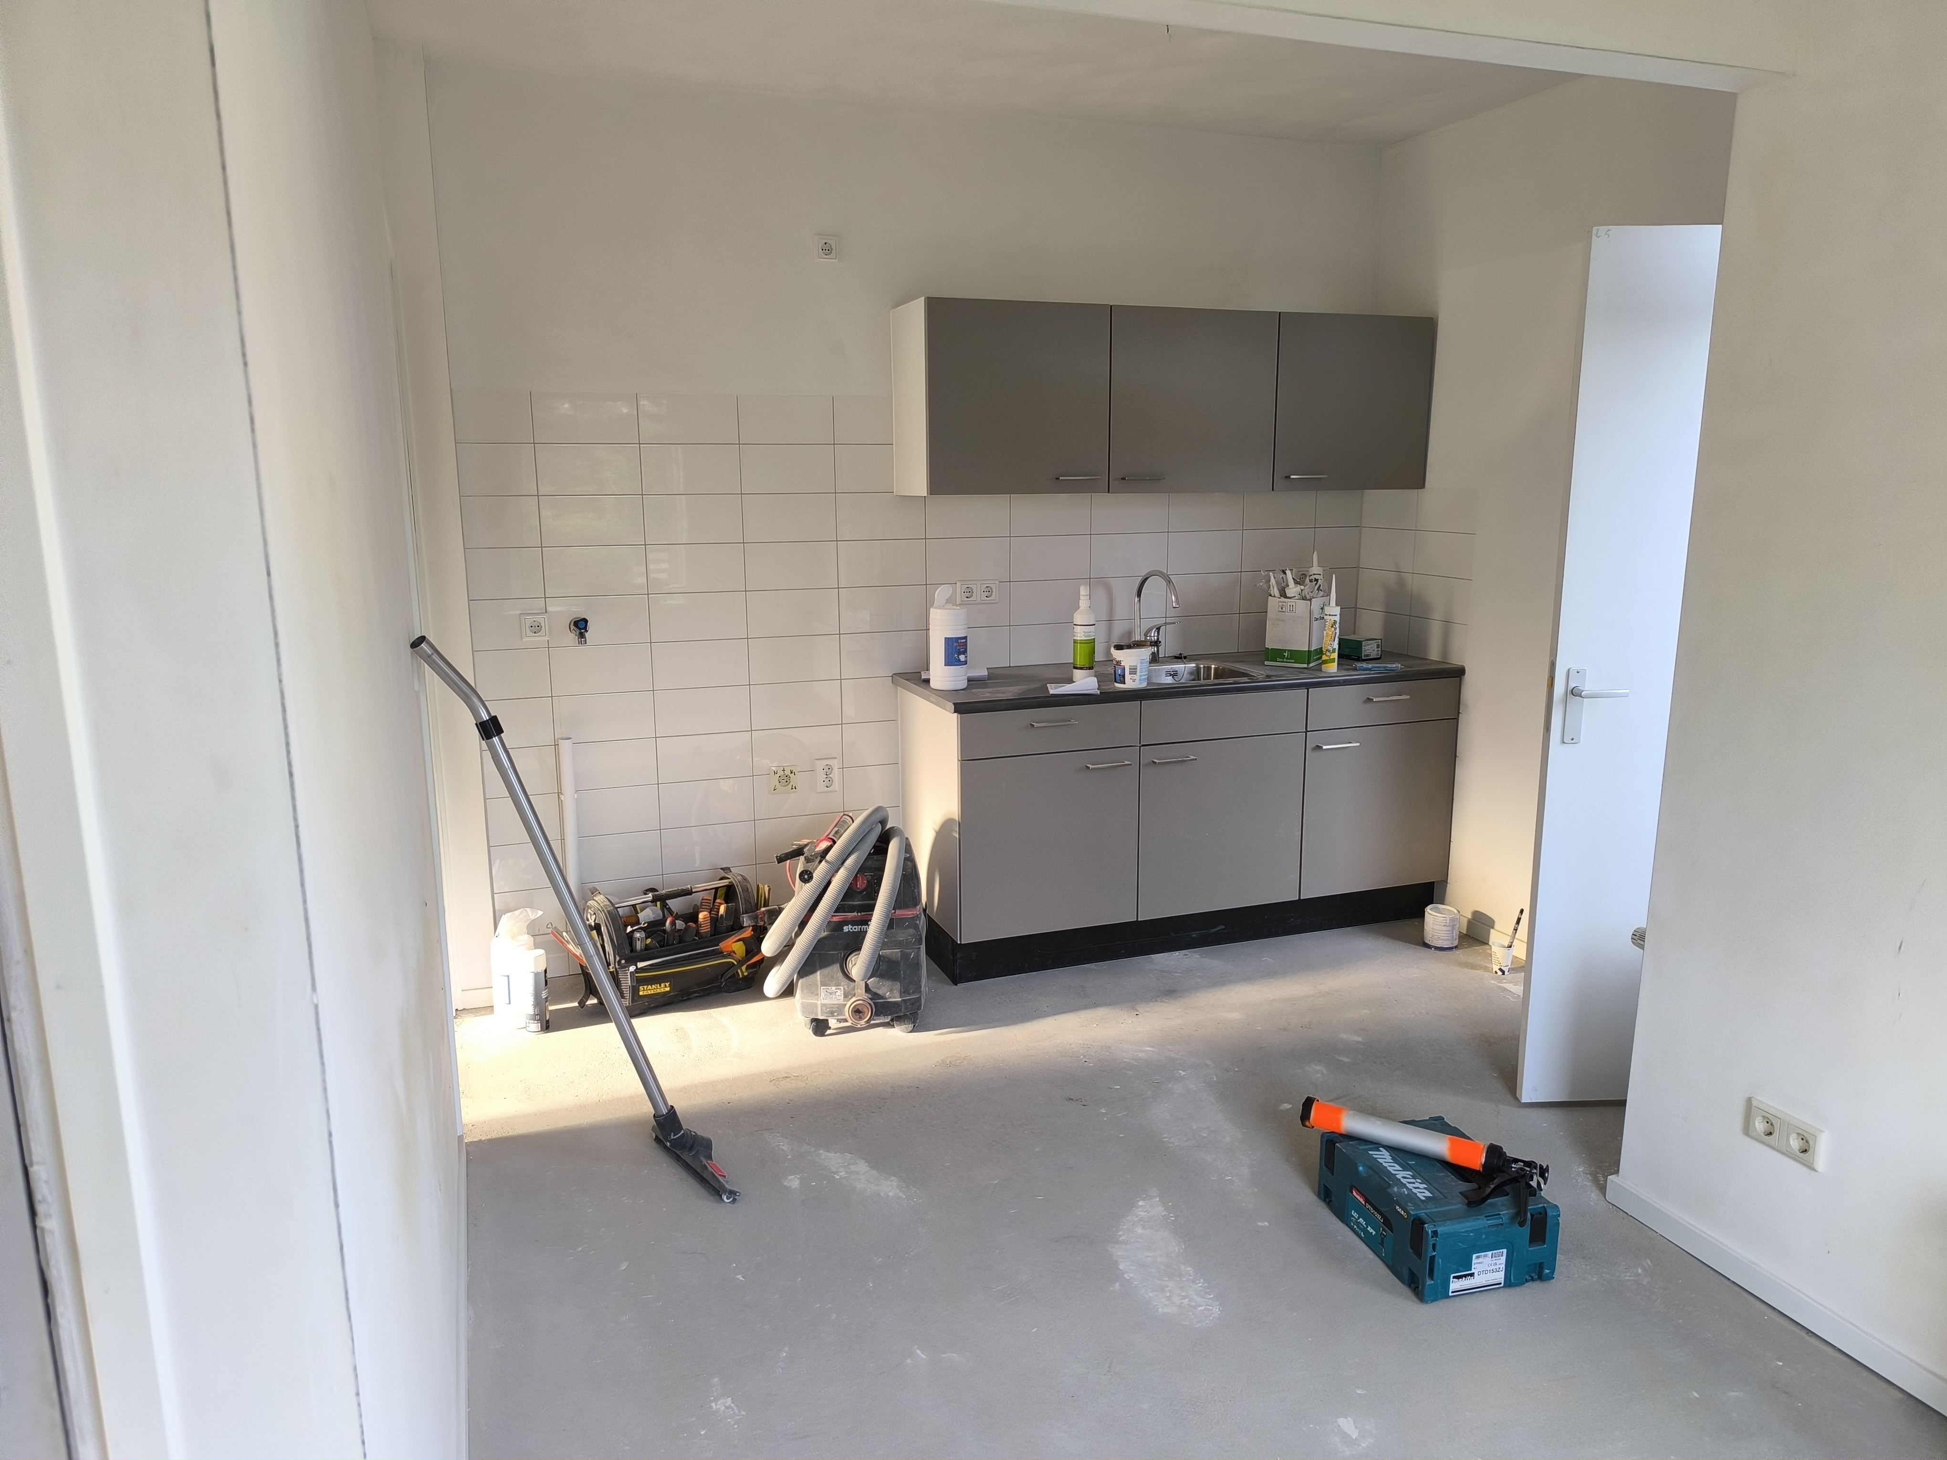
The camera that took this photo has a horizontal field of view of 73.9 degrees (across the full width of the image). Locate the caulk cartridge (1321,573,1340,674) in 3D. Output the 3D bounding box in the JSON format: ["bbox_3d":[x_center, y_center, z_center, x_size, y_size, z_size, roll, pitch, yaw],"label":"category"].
[{"bbox_3d":[1.191,-0.352,4.286,0.050,0.319,0.050,3,12,15],"label":"caulk cartridge"}]

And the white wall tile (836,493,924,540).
[{"bbox_3d":[-0.298,-0.694,4.203,0.299,0.149,0.010,-4,12,-20],"label":"white wall tile"}]

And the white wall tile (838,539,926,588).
[{"bbox_3d":[-0.297,-0.546,4.232,0.299,0.149,0.010,-4,12,-20],"label":"white wall tile"}]

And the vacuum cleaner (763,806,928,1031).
[{"bbox_3d":[-0.373,0.537,3.761,0.430,0.595,0.460,-2,11,-6],"label":"vacuum cleaner"}]

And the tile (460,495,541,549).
[{"bbox_3d":[-1.390,-0.611,3.809,0.220,0.148,0.010,-4,12,-20],"label":"tile"}]

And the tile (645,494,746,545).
[{"bbox_3d":[-0.859,-0.647,3.982,0.298,0.148,0.010,-5,12,-20],"label":"tile"}]

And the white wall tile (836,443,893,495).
[{"bbox_3d":[-0.299,-0.837,4.147,0.297,0.147,0.010,-4,12,-20],"label":"white wall tile"}]

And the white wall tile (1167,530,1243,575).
[{"bbox_3d":[0.832,-0.633,4.642,0.299,0.149,0.010,-4,12,-20],"label":"white wall tile"}]

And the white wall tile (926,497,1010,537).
[{"bbox_3d":[-0.017,-0.720,4.312,0.299,0.148,0.010,-5,13,-20],"label":"white wall tile"}]

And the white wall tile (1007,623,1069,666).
[{"bbox_3d":[0.266,-0.296,4.492,0.298,0.148,0.010,-4,12,-20],"label":"white wall tile"}]

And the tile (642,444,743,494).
[{"bbox_3d":[-0.860,-0.794,3.952,0.298,0.148,0.010,-5,12,-20],"label":"tile"}]

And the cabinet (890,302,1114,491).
[{"bbox_3d":[0.083,-1.027,4.058,0.600,0.563,0.350,-4,12,-20],"label":"cabinet"}]

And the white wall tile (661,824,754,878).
[{"bbox_3d":[-0.862,0.381,4.223,0.299,0.148,0.010,-5,13,-20],"label":"white wall tile"}]

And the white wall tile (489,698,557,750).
[{"bbox_3d":[-1.382,-0.021,3.929,0.210,0.148,0.010,-4,12,-20],"label":"white wall tile"}]

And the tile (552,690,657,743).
[{"bbox_3d":[-1.141,-0.040,4.015,0.298,0.148,0.010,-4,12,-20],"label":"tile"}]

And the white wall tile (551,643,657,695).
[{"bbox_3d":[-1.142,-0.187,3.986,0.298,0.148,0.010,-4,12,-20],"label":"white wall tile"}]

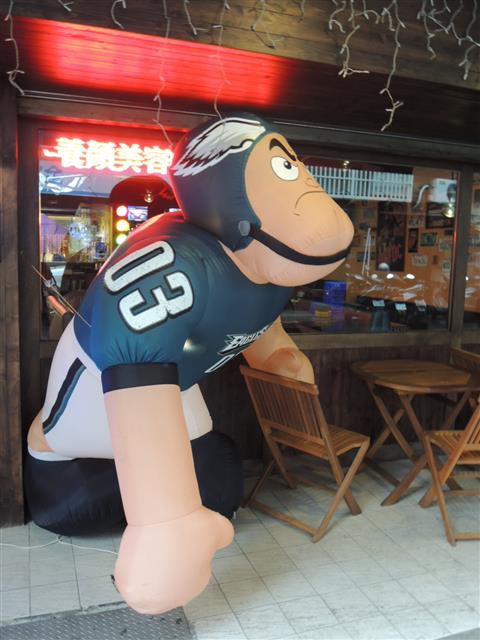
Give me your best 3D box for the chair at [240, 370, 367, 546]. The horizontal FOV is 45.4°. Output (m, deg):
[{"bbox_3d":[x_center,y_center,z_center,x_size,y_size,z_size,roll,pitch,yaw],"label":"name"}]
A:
[{"bbox_3d":[0.368,0.697,3.287,0.515,0.860,0.540,9,10,44],"label":"chair"}]

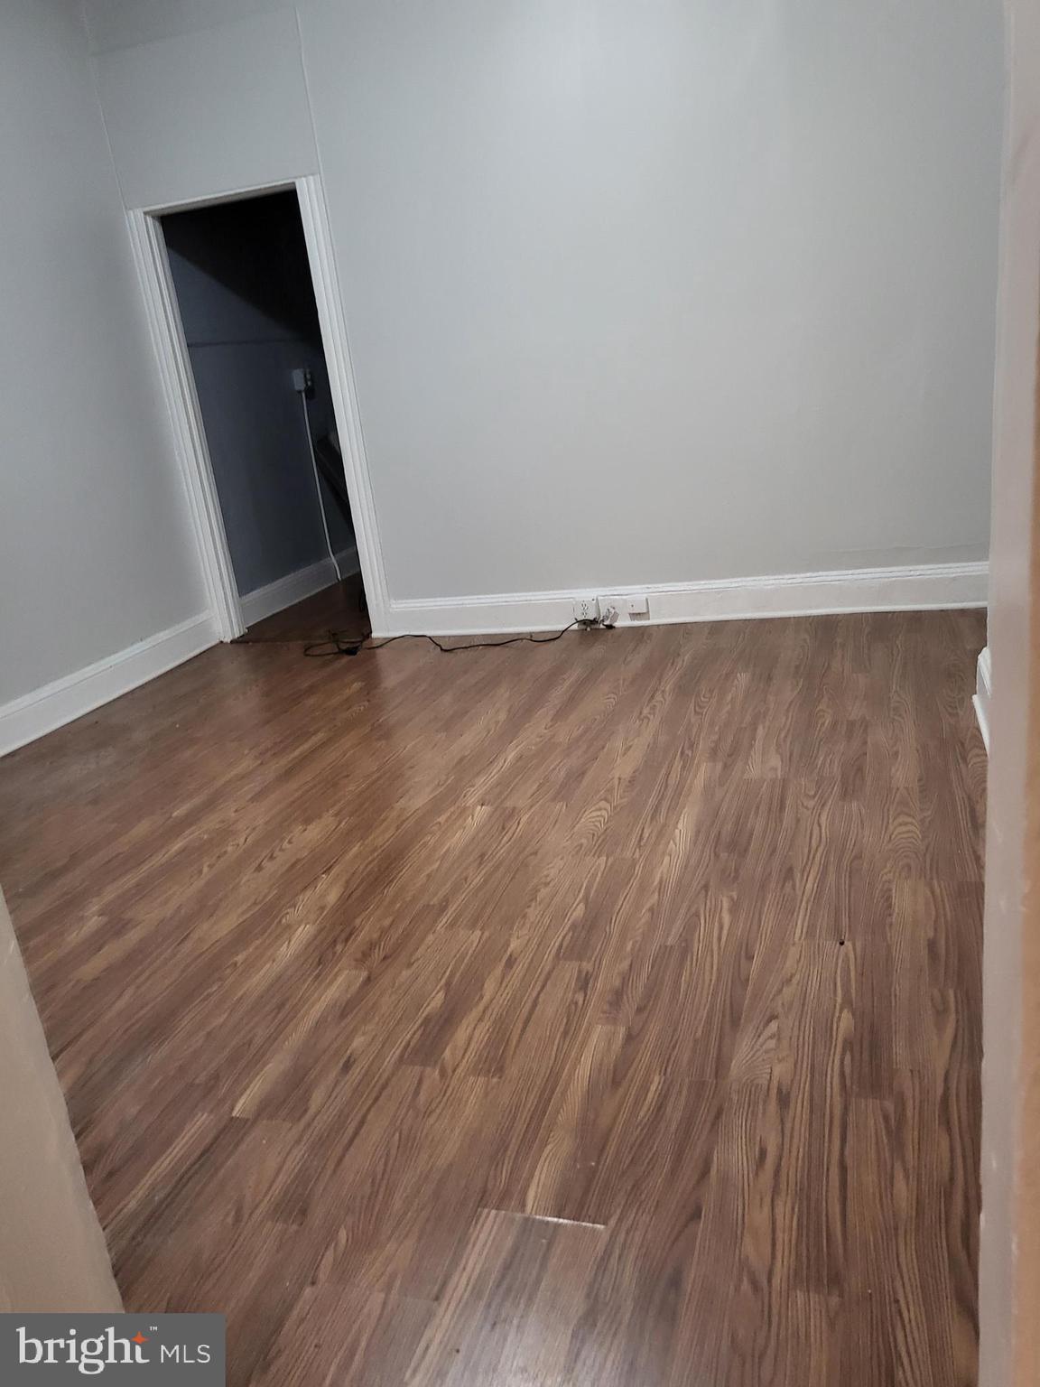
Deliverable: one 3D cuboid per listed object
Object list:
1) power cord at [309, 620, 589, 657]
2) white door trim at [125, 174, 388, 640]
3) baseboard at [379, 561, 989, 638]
[{"bbox_3d":[-0.344,-0.277,4.891,1.398,0.050,0.450,-2,18,18],"label":"power cord"},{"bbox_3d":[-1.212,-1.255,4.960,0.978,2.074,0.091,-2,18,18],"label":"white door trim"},{"bbox_3d":[0.668,-0.406,4.651,2.731,0.188,0.033,-2,18,18],"label":"baseboard"}]

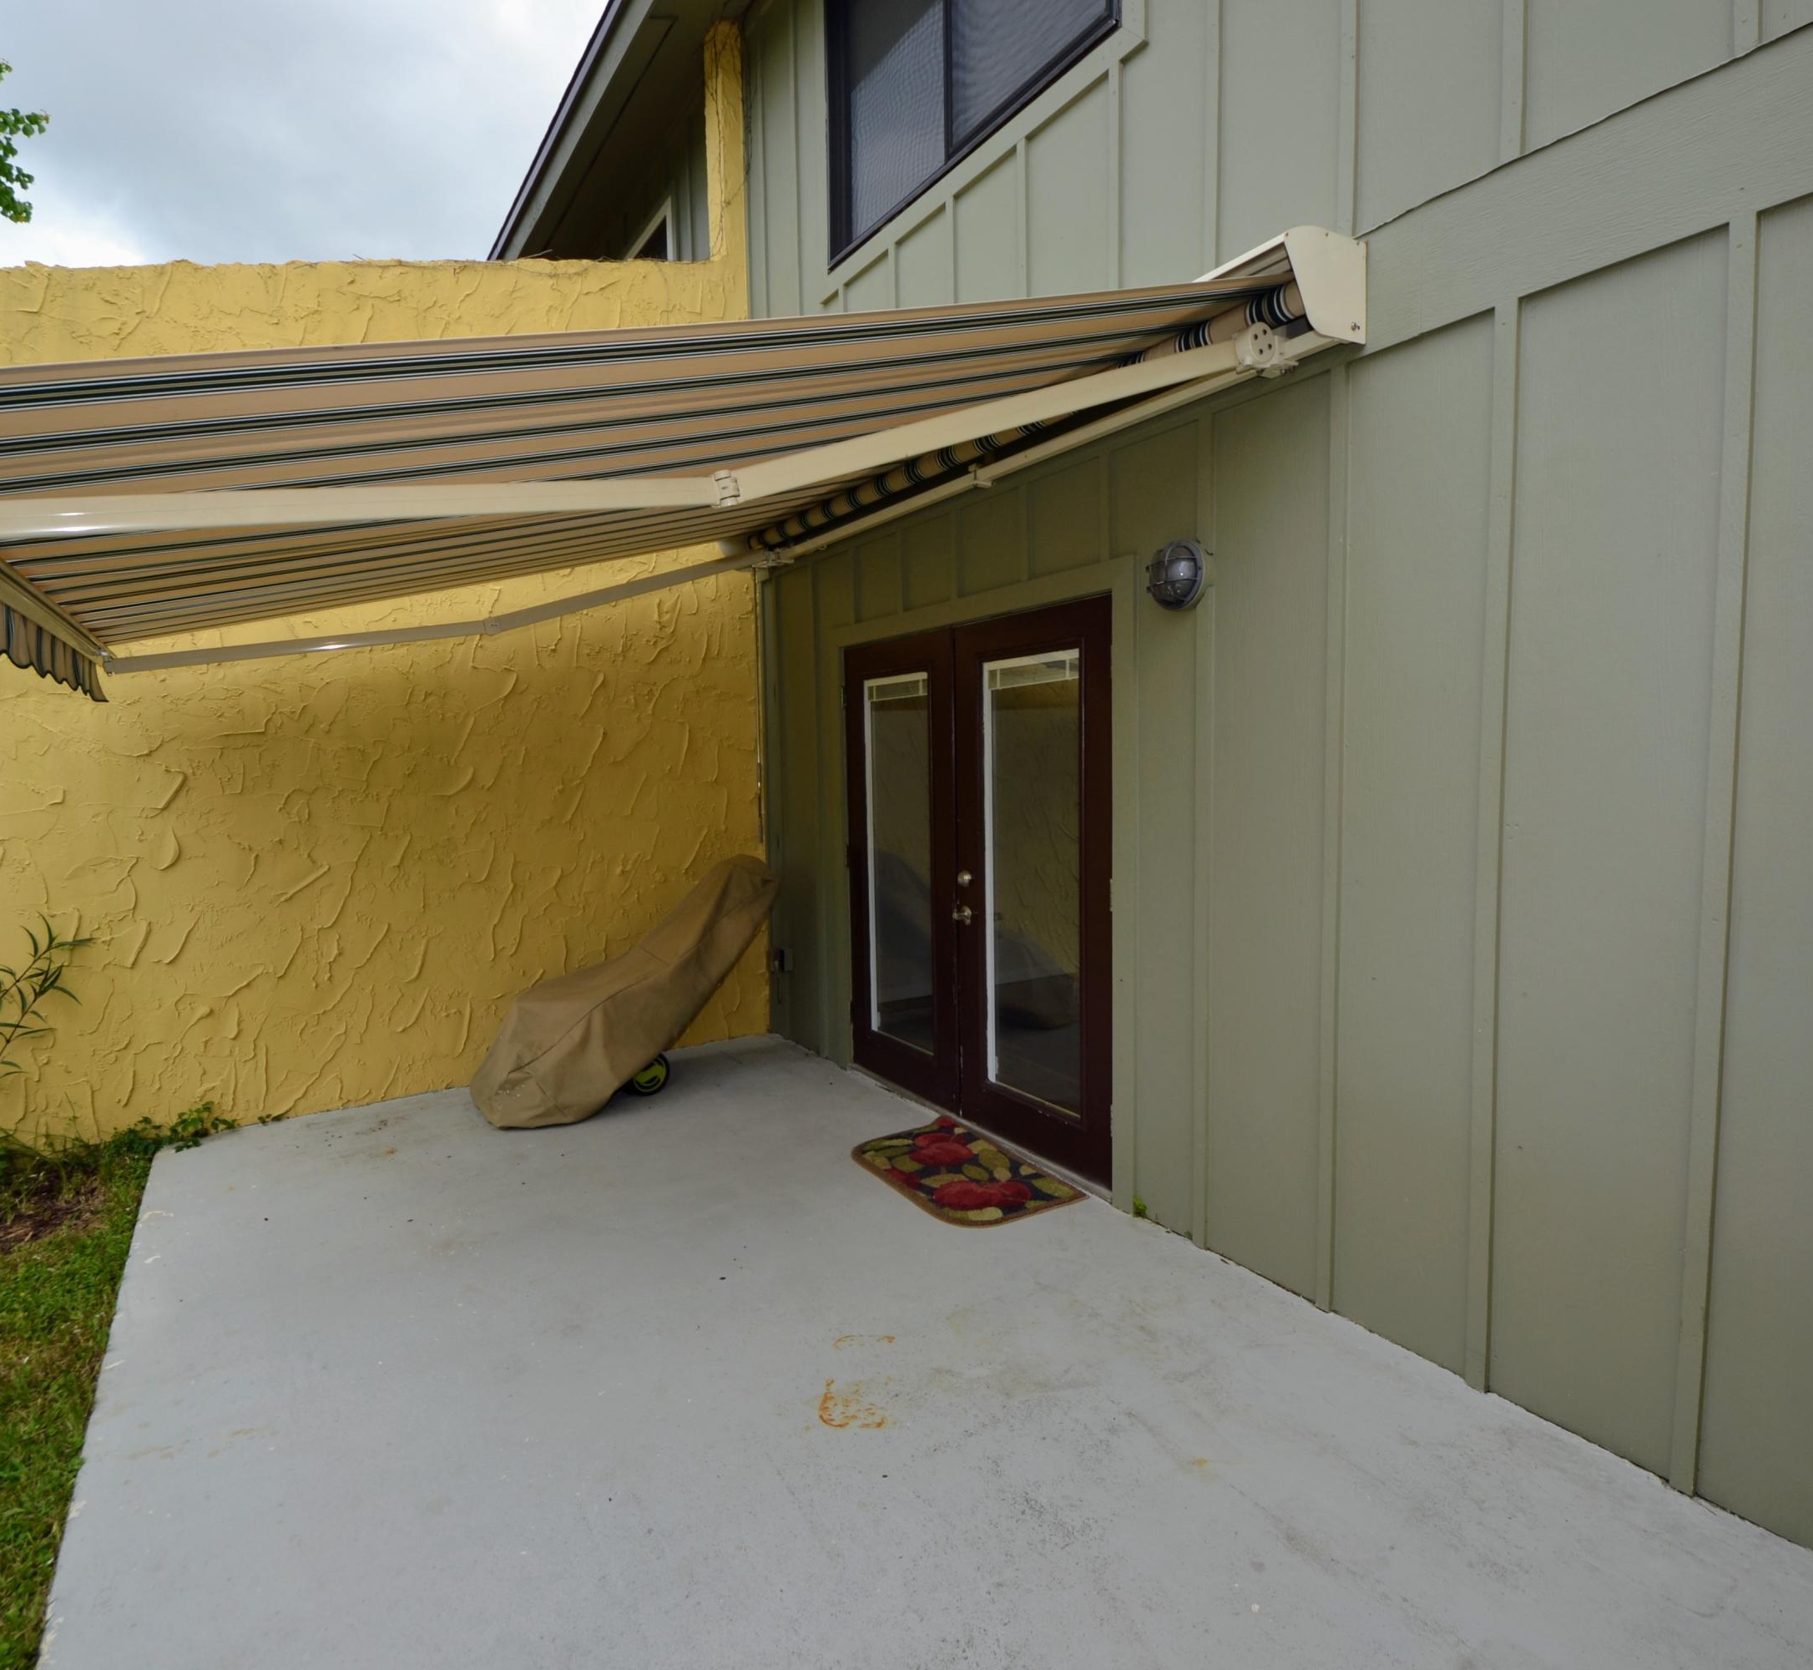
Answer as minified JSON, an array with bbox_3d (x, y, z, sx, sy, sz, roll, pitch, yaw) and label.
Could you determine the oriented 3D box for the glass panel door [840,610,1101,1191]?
[{"bbox_3d":[0.238,0.173,4.056,0.060,2.038,1.758,-4,6,-34],"label":"glass panel door"}]

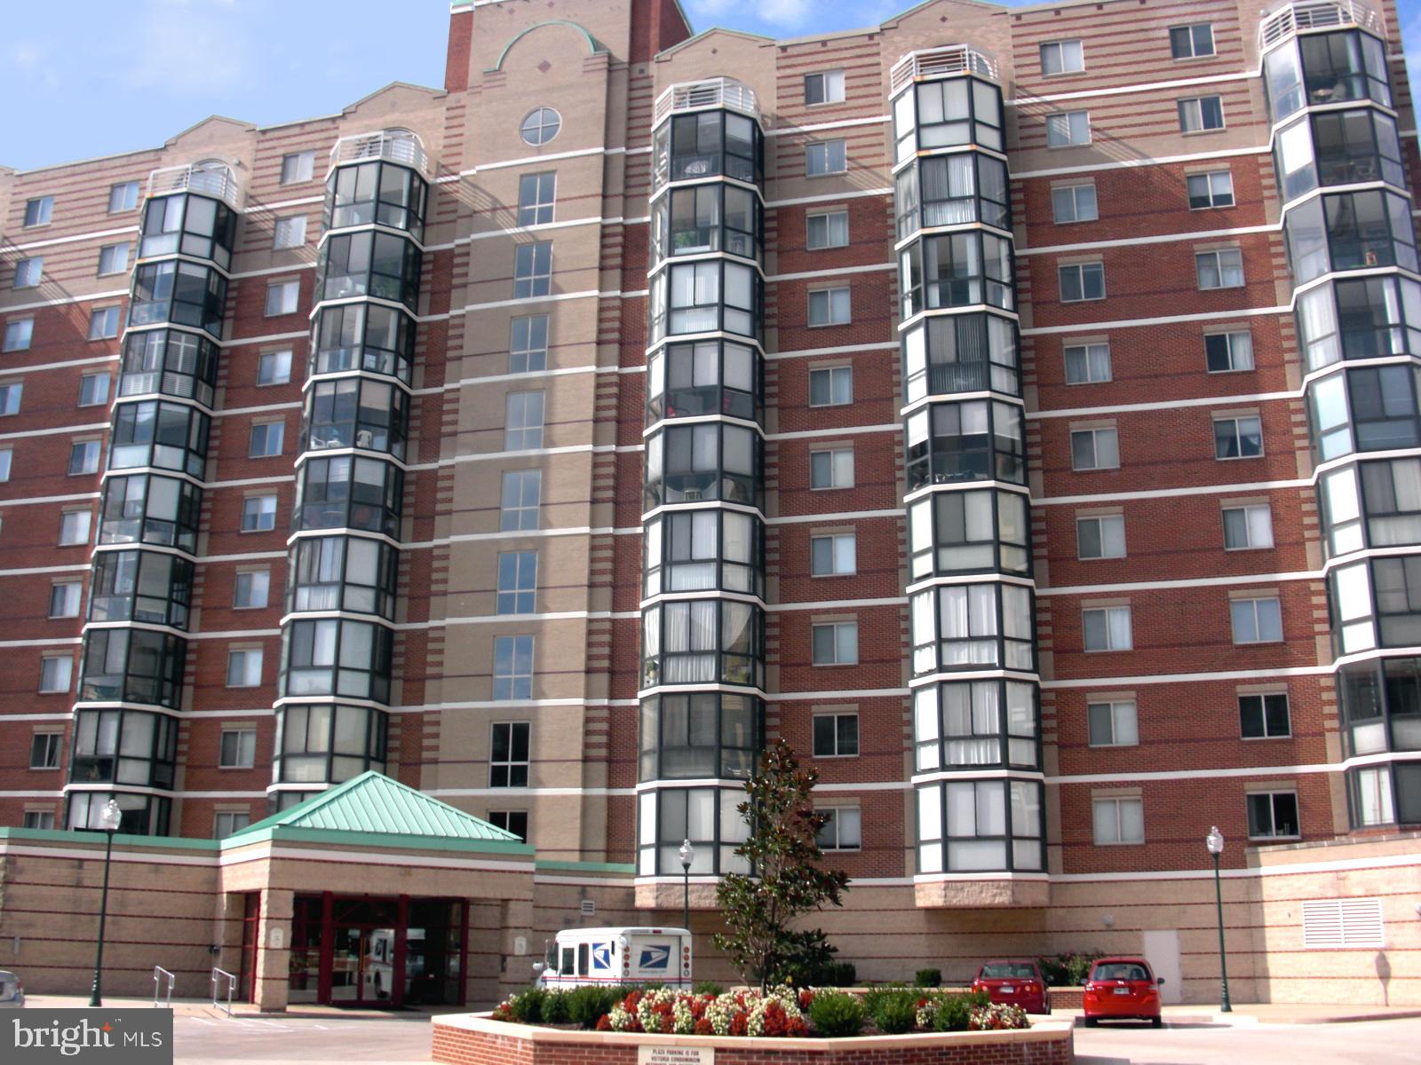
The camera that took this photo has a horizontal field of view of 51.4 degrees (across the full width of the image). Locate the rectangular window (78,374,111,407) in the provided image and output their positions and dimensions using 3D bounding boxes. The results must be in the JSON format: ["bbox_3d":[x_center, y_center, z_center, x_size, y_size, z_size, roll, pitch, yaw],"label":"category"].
[{"bbox_3d":[-22.940,-5.312,55.112,1.367,1.258,0.140,-4,-17,15],"label":"rectangular window"}]

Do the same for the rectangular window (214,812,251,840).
[{"bbox_3d":[-15.588,9.700,48.126,1.340,1.290,0.150,-4,-17,15],"label":"rectangular window"}]

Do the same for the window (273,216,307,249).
[{"bbox_3d":[-15.297,-10.917,53.798,1.350,1.240,0.140,-4,-17,15],"label":"window"}]

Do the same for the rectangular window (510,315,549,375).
[{"bbox_3d":[-6.155,-6.381,50.264,1.380,2.130,0.130,-4,-17,15],"label":"rectangular window"}]

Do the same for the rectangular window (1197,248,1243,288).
[{"bbox_3d":[15.287,-7.910,44.336,1.340,1.230,0.120,-4,-17,15],"label":"rectangular window"}]

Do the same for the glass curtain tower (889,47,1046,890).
[{"bbox_3d":[7.442,-2.683,44.183,3.820,25.913,2.120,-4,-17,15],"label":"glass curtain tower"}]

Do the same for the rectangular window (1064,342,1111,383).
[{"bbox_3d":[11.498,-5.103,44.883,1.367,1.258,0.140,-4,-17,15],"label":"rectangular window"}]

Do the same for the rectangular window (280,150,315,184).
[{"bbox_3d":[-15.239,-13.493,54.625,1.350,1.240,0.140,-4,-17,15],"label":"rectangular window"}]

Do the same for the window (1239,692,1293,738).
[{"bbox_3d":[15.261,5.058,40.656,1.365,1.267,0.150,-4,-17,15],"label":"window"}]

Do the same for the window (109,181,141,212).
[{"bbox_3d":[-22.814,-13.041,57.526,1.365,1.267,0.150,-4,-17,15],"label":"window"}]

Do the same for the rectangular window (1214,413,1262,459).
[{"bbox_3d":[15.204,-2.732,42.526,1.350,1.240,0.140,-4,-17,15],"label":"rectangular window"}]

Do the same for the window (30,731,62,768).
[{"bbox_3d":[-23.070,7.561,51.355,1.357,1.304,0.120,-4,-17,15],"label":"window"}]

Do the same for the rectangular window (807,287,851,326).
[{"bbox_3d":[3.844,-7.301,47.746,1.340,1.290,0.150,-4,-17,15],"label":"rectangular window"}]

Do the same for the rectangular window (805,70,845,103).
[{"bbox_3d":[3.875,-15.057,49.986,1.365,1.267,0.150,-4,-17,15],"label":"rectangular window"}]

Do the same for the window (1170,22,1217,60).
[{"bbox_3d":[15.424,-15.688,47.218,1.340,1.290,0.150,-4,-17,15],"label":"window"}]

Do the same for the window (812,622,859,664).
[{"bbox_3d":[3.766,3.378,44.967,1.390,1.290,0.130,-4,-17,15],"label":"window"}]

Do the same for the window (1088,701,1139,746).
[{"bbox_3d":[11.248,5.340,41.218,1.350,1.240,0.140,-4,-17,15],"label":"window"}]

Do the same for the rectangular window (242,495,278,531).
[{"bbox_3d":[-15.680,-0.645,51.334,1.340,1.290,0.150,-4,-17,15],"label":"rectangular window"}]

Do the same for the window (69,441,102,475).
[{"bbox_3d":[-23.021,-2.758,54.385,1.357,1.304,0.120,-4,-17,15],"label":"window"}]

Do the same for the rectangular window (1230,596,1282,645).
[{"bbox_3d":[15.476,2.482,41.831,1.390,1.290,0.130,-4,-17,15],"label":"rectangular window"}]

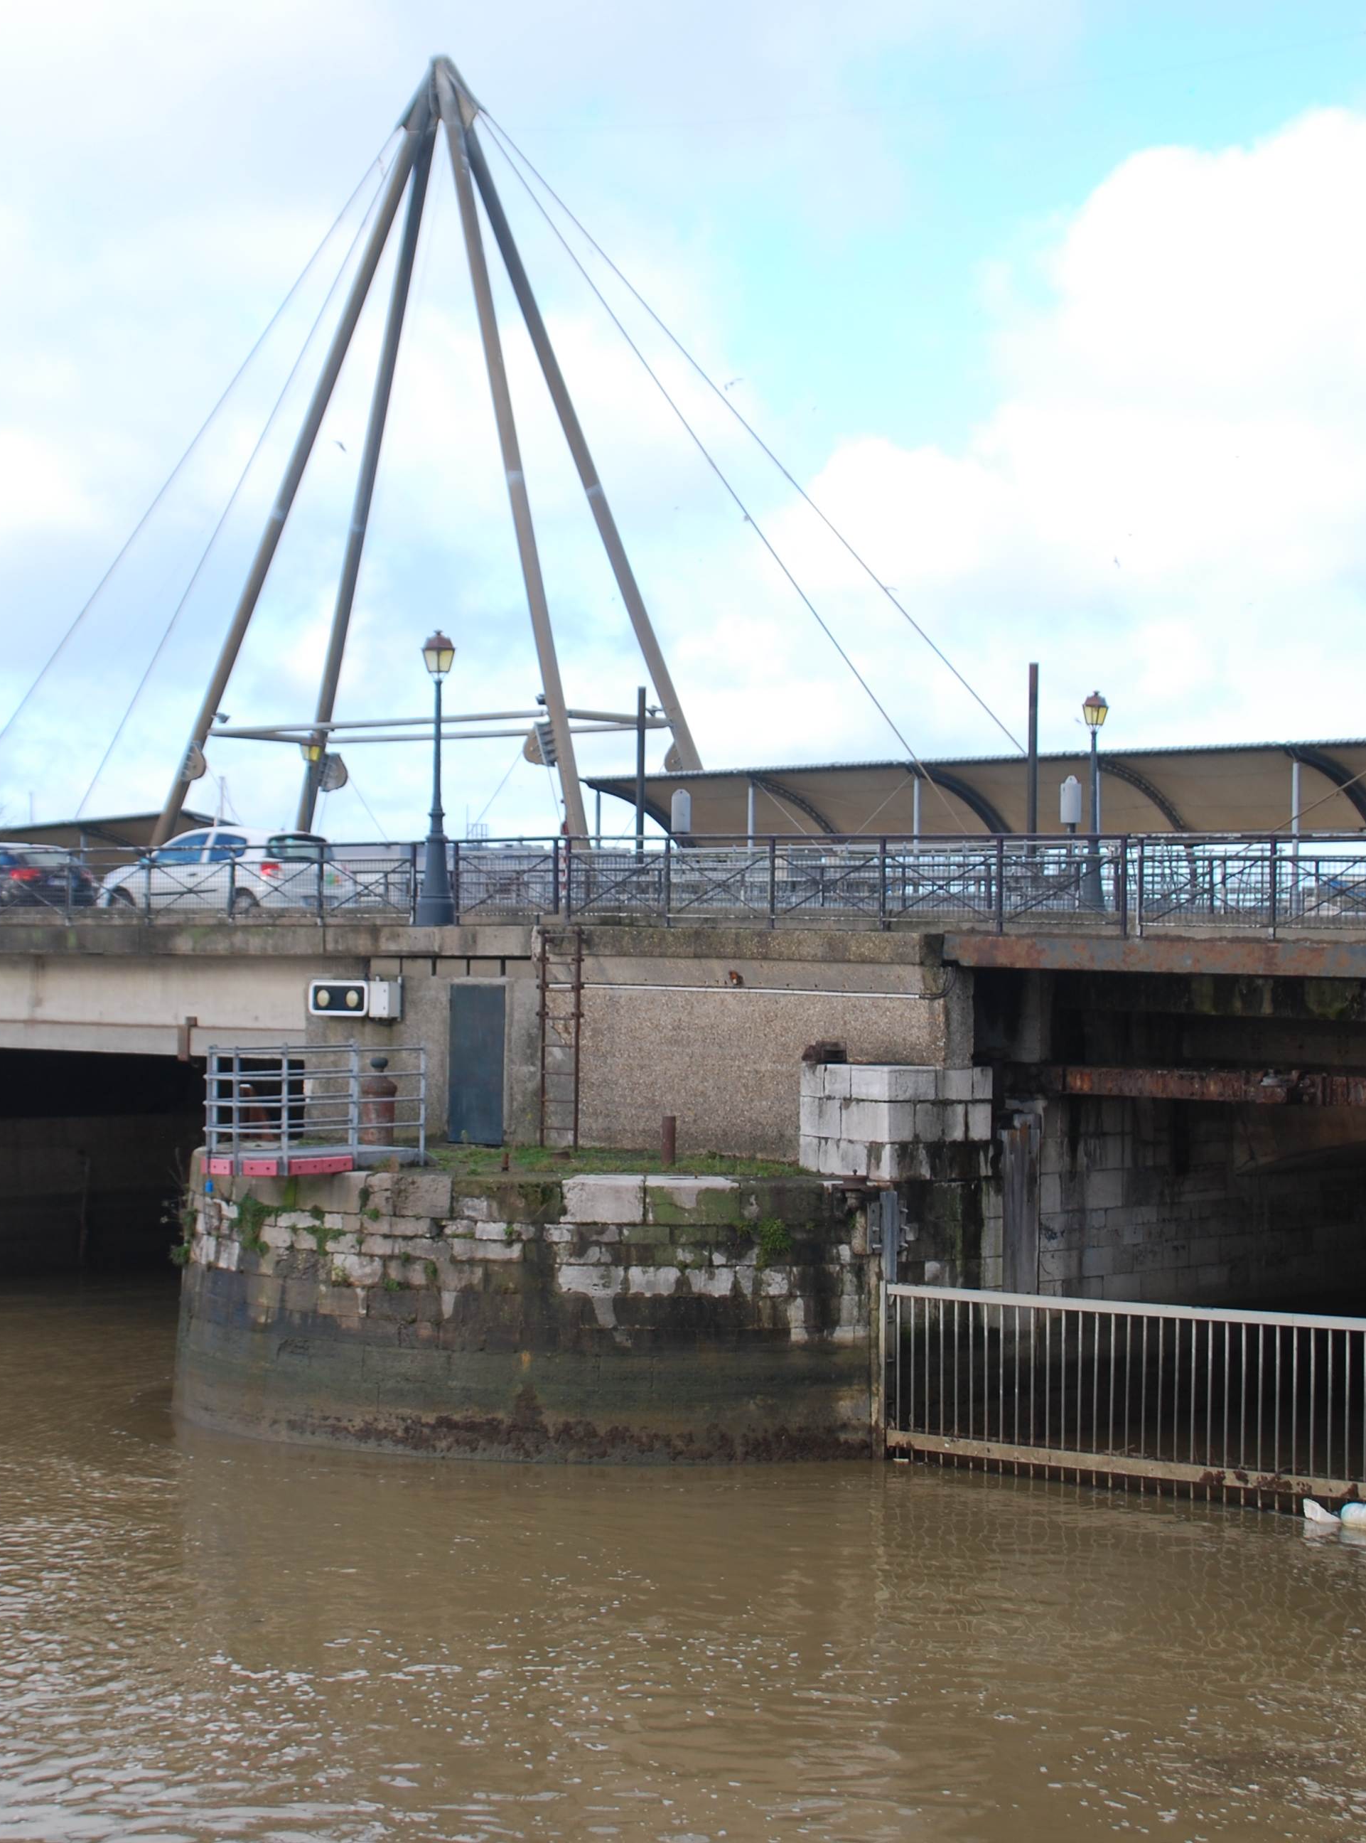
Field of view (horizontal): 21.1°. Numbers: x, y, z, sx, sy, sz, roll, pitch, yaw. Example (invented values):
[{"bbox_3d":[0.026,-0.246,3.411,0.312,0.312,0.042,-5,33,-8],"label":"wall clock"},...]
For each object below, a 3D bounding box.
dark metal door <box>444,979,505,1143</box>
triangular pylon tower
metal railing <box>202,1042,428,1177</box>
[{"bbox_3d":[-2.478,1.711,44.100,0.080,1.970,1.000,1,0,-45],"label":"dark metal door"},{"bbox_3d":[-6.701,-11.467,100.000,19.500,23.900,6.300,0,0,45],"label":"triangular pylon tower"},{"bbox_3d":[-4.007,1.991,38.900,1.250,1.300,2.600,0,0,38],"label":"metal railing"}]

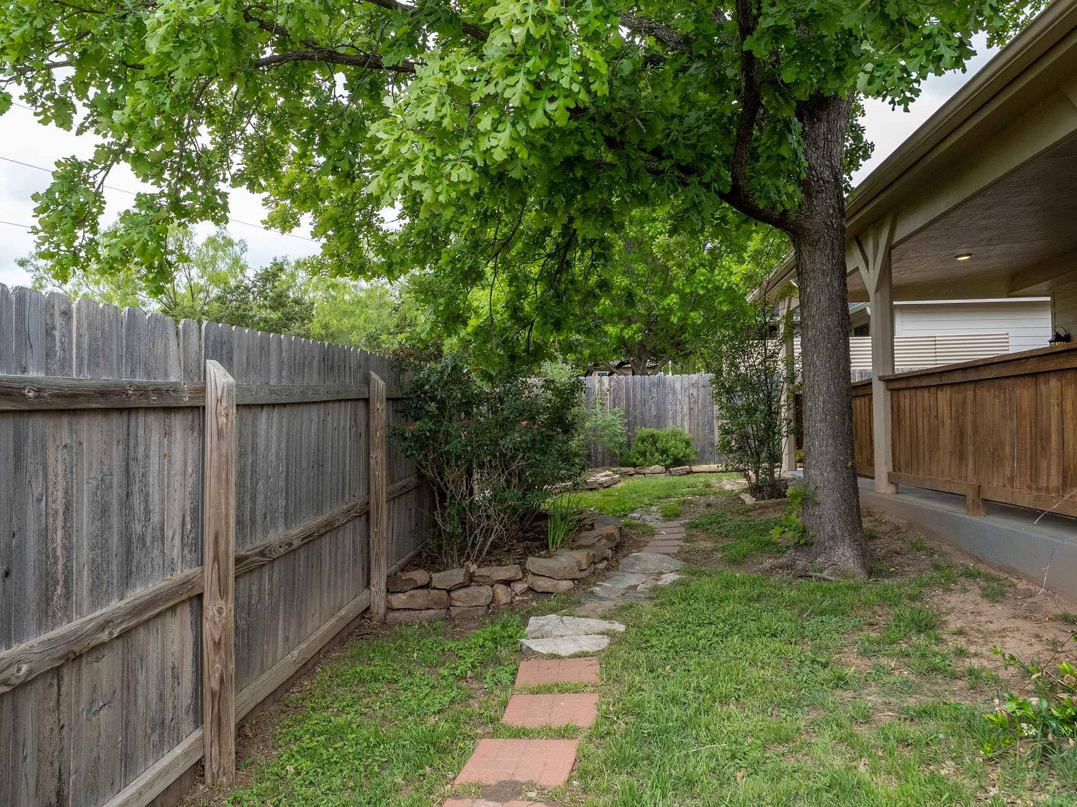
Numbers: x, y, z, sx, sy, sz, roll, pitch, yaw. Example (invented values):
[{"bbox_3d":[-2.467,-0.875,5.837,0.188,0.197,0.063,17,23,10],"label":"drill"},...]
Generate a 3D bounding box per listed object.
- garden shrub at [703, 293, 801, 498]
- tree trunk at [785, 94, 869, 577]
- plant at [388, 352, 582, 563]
[{"bbox_3d":[2.480,-0.080,10.100,1.000,2.320,0.950,0,-1,4],"label":"garden shrub"},{"bbox_3d":[2.040,-0.530,6.200,0.530,3.360,0.520,0,-1,4],"label":"tree trunk"},{"bbox_3d":[-0.360,0.400,6.950,1.400,1.560,1.300,0,-1,4],"label":"plant"}]

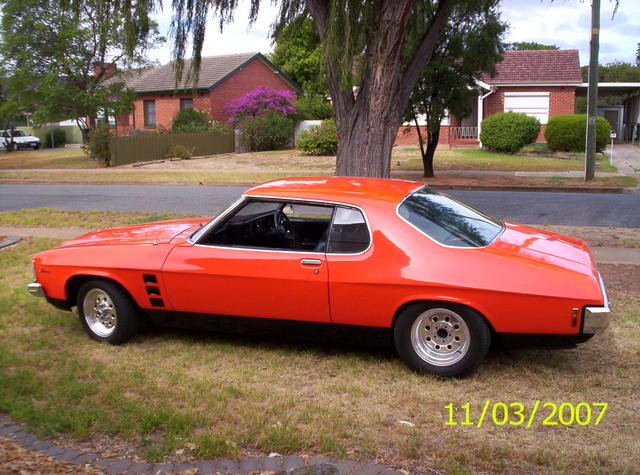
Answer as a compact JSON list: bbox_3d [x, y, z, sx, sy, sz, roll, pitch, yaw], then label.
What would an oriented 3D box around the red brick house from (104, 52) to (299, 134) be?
[{"bbox_3d":[-7.838,-8.302,42.272,9.200,5.550,9.400,3,9,27],"label":"red brick house"}]

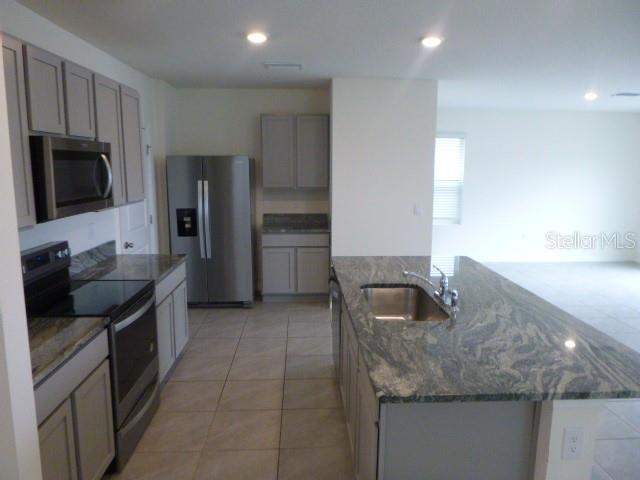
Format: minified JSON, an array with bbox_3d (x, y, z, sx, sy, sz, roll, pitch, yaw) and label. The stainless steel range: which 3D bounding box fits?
[{"bbox_3d":[-1.423,0.651,2.852,0.650,1.185,0.762,0,9,-2],"label":"stainless steel range"}]

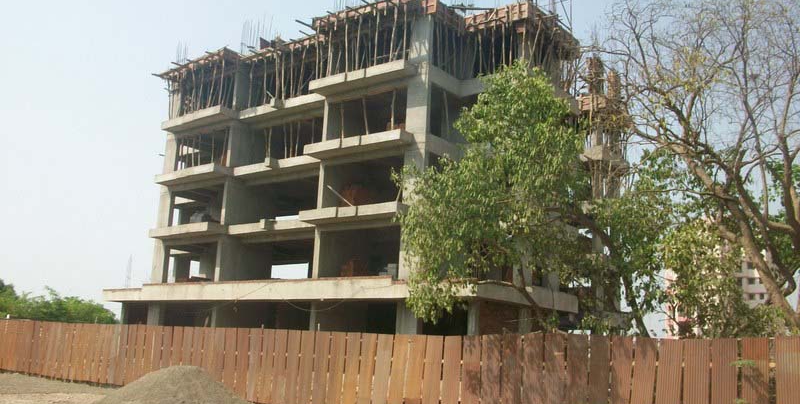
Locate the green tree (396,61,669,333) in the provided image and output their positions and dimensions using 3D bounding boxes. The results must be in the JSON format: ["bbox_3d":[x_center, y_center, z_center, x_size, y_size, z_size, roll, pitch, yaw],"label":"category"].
[{"bbox_3d":[3.157,0.916,17.706,6.400,8.800,5.800,3,-12,0],"label":"green tree"}]

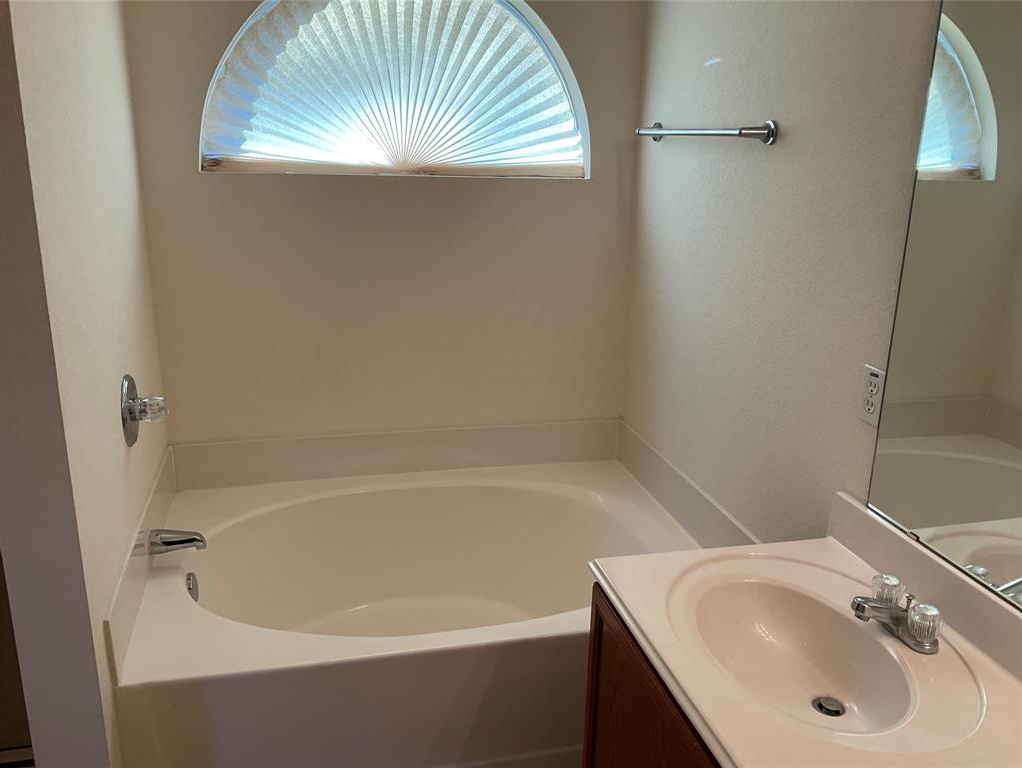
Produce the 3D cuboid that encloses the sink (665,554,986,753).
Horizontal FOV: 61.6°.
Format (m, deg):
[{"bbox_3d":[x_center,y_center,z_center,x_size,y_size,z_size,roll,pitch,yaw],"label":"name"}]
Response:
[{"bbox_3d":[0.525,0.499,1.506,0.487,0.140,0.582,-3,17,-14],"label":"sink"}]

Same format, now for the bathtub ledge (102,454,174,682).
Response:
[{"bbox_3d":[-0.956,0.414,2.265,0.014,0.157,1.026,-3,17,-14],"label":"bathtub ledge"}]

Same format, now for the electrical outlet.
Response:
[{"bbox_3d":[0.717,0.024,1.707,0.007,0.113,0.070,-3,17,-14],"label":"electrical outlet"}]

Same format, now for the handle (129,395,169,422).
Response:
[{"bbox_3d":[-0.898,0.063,2.129,0.092,0.065,0.064,-3,17,-14],"label":"handle"}]

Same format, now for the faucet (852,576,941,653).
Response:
[{"bbox_3d":[0.655,0.397,1.487,0.143,0.080,0.157,-3,17,-14],"label":"faucet"}]

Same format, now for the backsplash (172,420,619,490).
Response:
[{"bbox_3d":[-0.343,0.234,2.911,1.524,0.157,0.014,-3,17,-14],"label":"backsplash"}]

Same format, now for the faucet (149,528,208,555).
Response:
[{"bbox_3d":[-0.876,0.410,2.254,0.142,0.060,0.055,-3,17,-14],"label":"faucet"}]

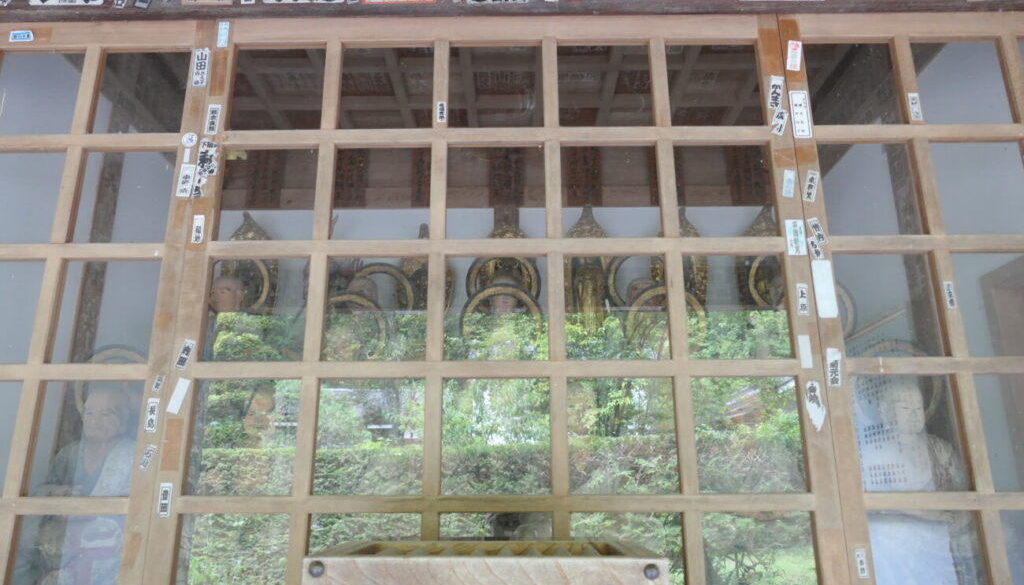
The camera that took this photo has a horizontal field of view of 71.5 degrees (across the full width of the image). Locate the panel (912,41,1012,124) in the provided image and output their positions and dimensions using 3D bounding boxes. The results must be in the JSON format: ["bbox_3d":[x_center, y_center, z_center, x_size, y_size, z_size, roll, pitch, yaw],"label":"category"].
[{"bbox_3d":[1.059,-0.494,1.688,0.215,0.230,0.006,0,-16,0],"label":"panel"}]

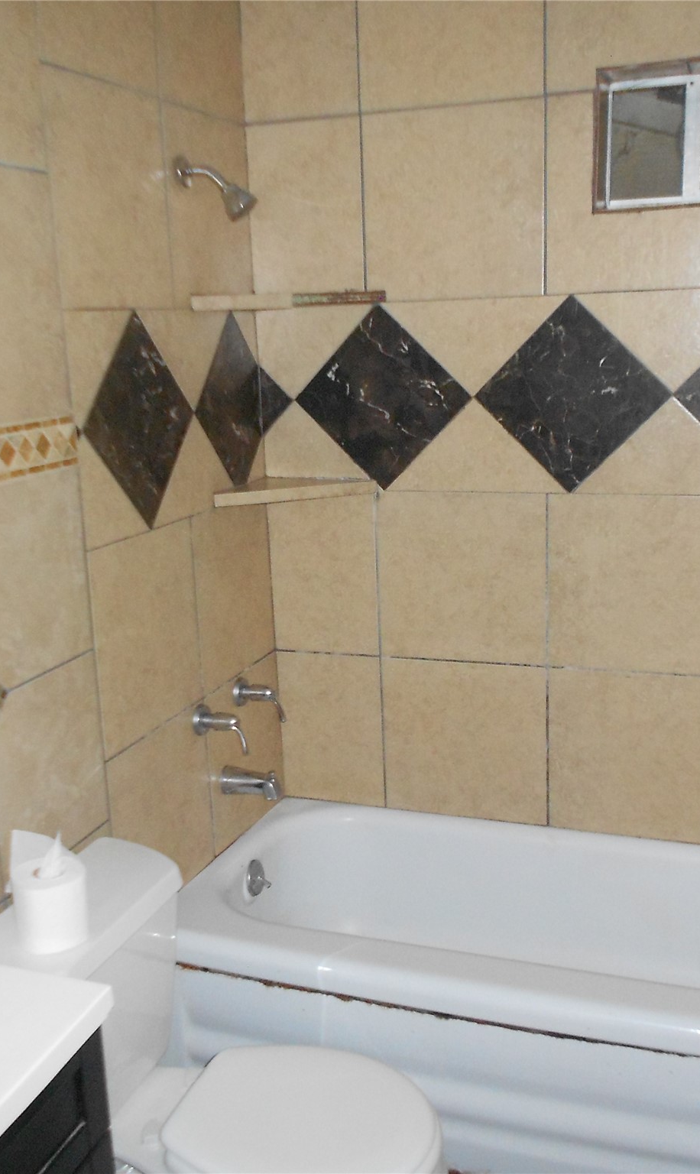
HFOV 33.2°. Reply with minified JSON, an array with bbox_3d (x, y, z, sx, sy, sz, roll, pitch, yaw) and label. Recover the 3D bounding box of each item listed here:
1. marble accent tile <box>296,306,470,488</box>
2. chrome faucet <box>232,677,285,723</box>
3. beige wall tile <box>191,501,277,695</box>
[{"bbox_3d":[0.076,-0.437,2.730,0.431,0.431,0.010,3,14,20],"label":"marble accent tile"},{"bbox_3d":[-0.206,0.265,2.772,0.114,0.105,0.070,2,14,20],"label":"chrome faucet"},{"bbox_3d":[-0.270,0.003,2.751,0.010,0.404,0.387,2,14,20],"label":"beige wall tile"}]

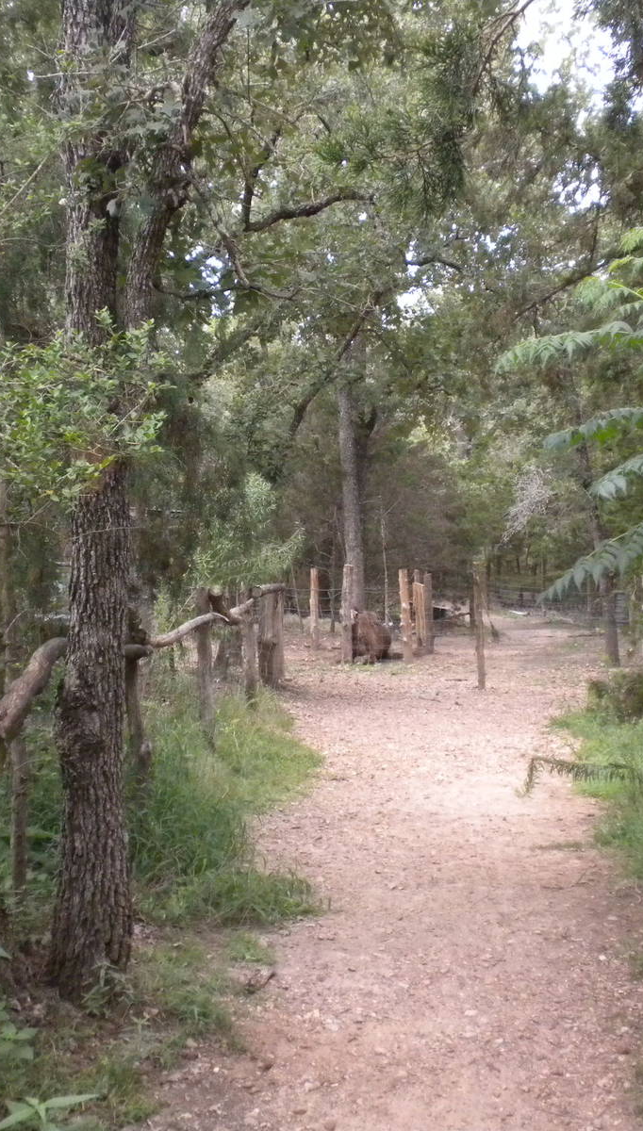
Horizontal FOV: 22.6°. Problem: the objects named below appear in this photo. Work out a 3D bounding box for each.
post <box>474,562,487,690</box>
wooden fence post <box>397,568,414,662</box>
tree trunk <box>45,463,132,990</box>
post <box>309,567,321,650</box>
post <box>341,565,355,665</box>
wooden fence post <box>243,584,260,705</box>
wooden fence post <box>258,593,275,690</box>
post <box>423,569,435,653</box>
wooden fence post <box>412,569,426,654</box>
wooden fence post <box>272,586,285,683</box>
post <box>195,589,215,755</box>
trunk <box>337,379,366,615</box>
[{"bbox_3d":[1.684,0.637,17.100,0.090,1.363,0.090,-2,1,0],"label":"post"},{"bbox_3d":[1.121,0.657,21.400,0.130,1.237,0.130,-3,1,0],"label":"wooden fence post"},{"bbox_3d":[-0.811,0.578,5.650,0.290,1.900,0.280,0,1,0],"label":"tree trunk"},{"bbox_3d":[-0.092,0.622,23.000,0.140,1.190,0.140,0,1,0],"label":"post"},{"bbox_3d":[0.349,0.628,21.200,0.160,1.300,0.160,0,1,0],"label":"post"},{"bbox_3d":[-0.683,0.770,15.500,0.125,1.123,0.125,-3,1,0],"label":"wooden fence post"},{"bbox_3d":[-0.598,0.788,17.400,0.180,1.060,0.180,0,1,0],"label":"wooden fence post"},{"bbox_3d":[1.491,0.652,22.300,0.140,1.160,0.140,0,1,0],"label":"post"},{"bbox_3d":[1.379,0.667,22.800,0.150,1.184,0.150,-2,1,0],"label":"wooden fence post"},{"bbox_3d":[-0.468,0.774,17.800,0.115,1.041,0.115,-1,1,0],"label":"wooden fence post"},{"bbox_3d":[-0.862,0.787,12.100,0.110,1.195,0.110,-3,1,0],"label":"post"},{"bbox_3d":[0.475,-0.895,25.500,0.320,4.164,0.320,-4,1,0],"label":"trunk"}]

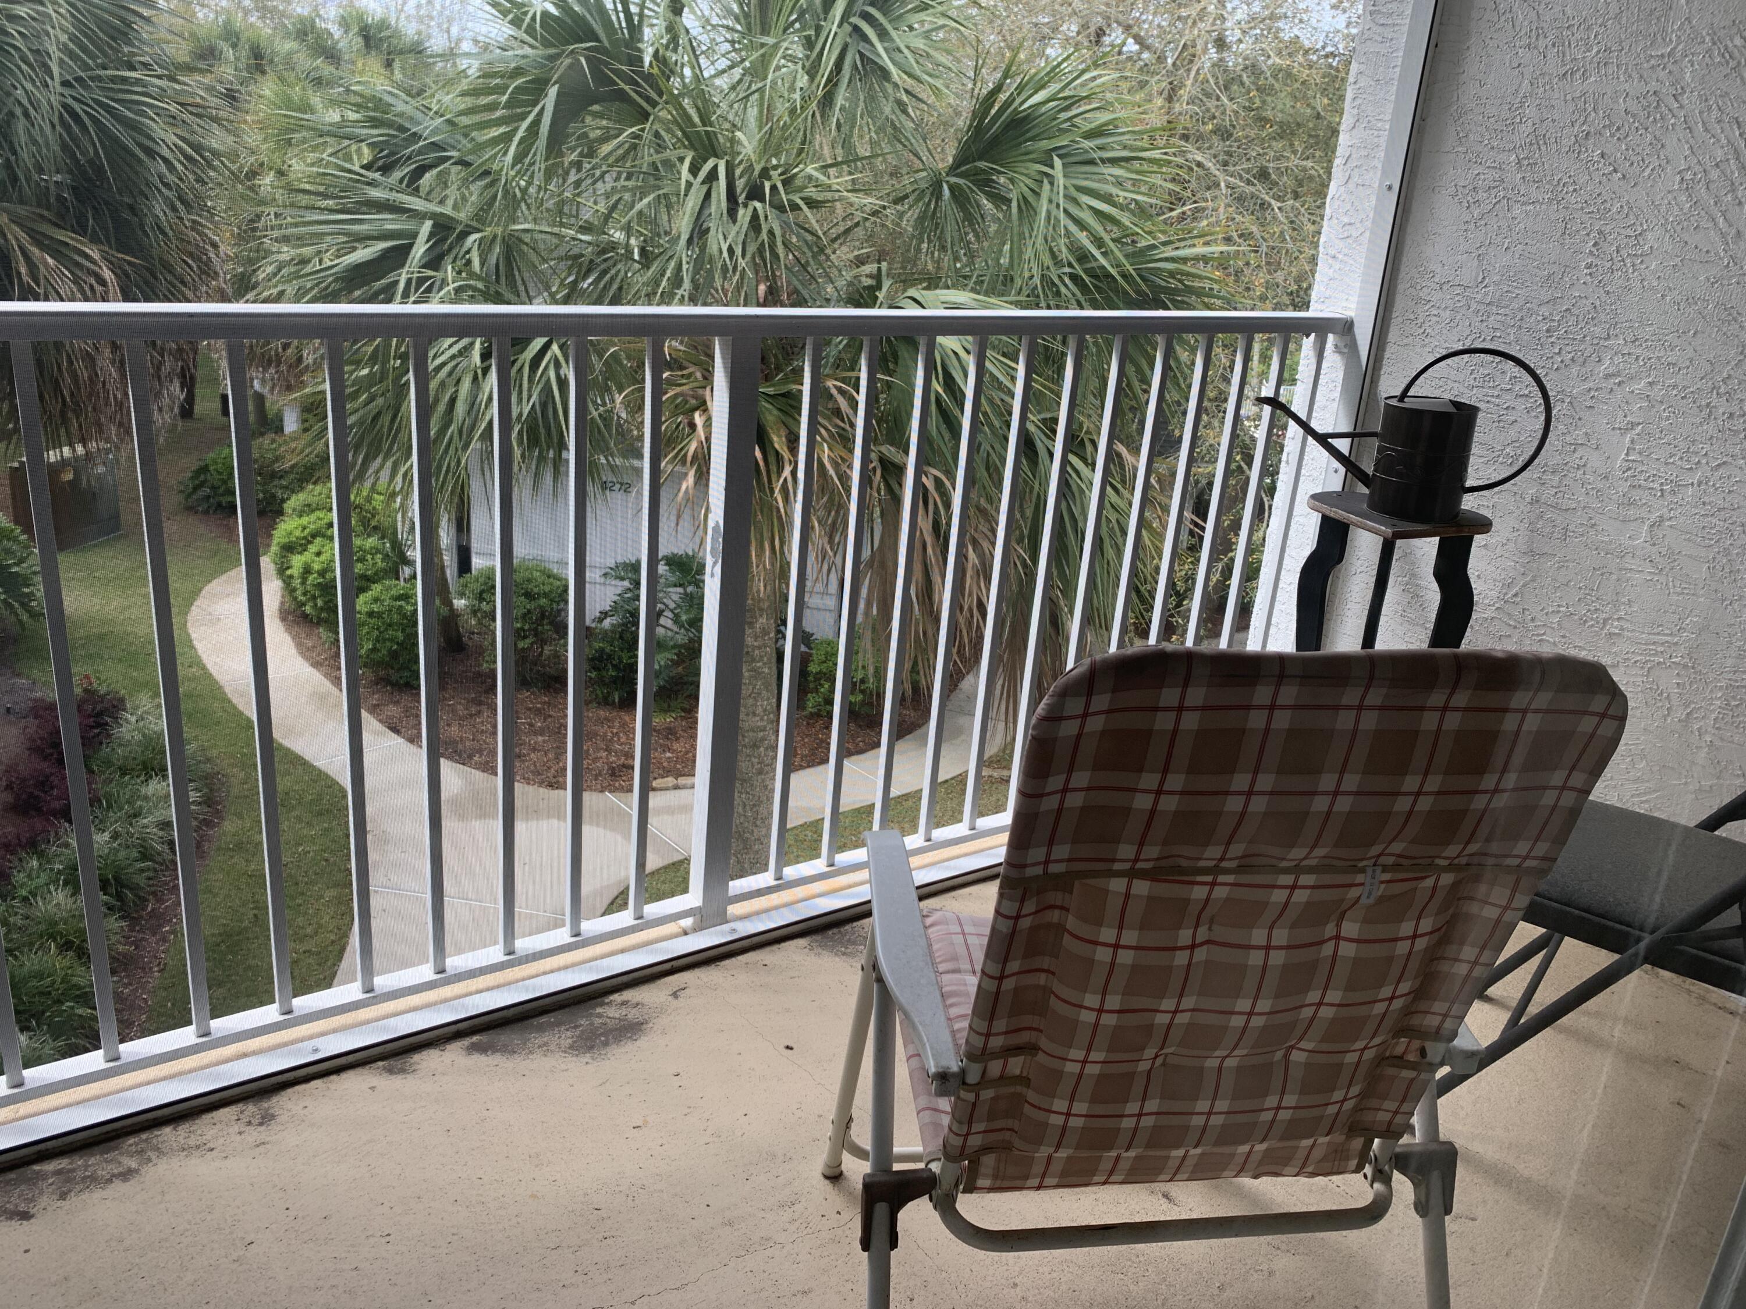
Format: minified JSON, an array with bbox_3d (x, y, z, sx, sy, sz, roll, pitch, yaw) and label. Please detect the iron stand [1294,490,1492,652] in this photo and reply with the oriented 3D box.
[{"bbox_3d":[0.942,0.092,2.580,0.336,0.786,0.315,-5,22,-25],"label":"iron stand"}]

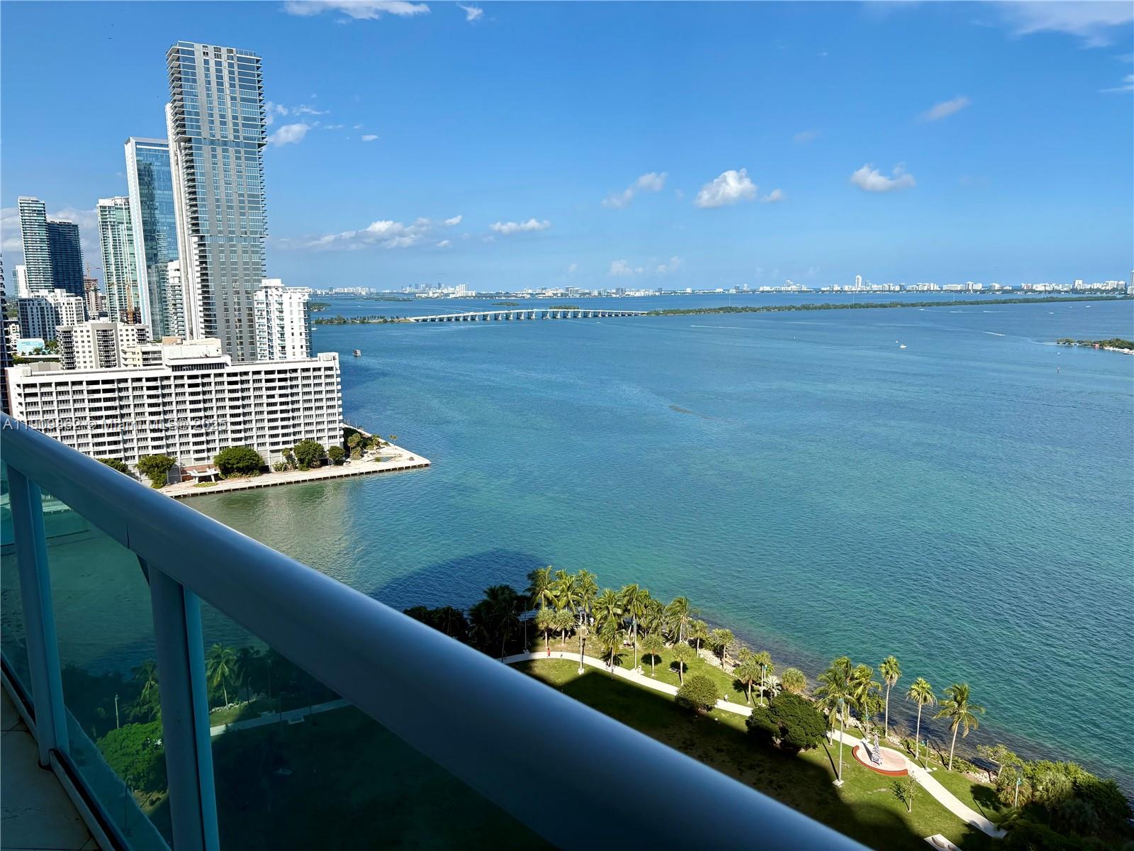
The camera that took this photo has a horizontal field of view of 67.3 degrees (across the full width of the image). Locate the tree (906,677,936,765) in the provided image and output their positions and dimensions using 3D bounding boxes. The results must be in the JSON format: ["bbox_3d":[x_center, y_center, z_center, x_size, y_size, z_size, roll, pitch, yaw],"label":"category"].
[{"bbox_3d":[51.710,43.388,125.093,4.520,12.430,4.520,-1,9,0],"label":"tree"}]

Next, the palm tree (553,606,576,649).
[{"bbox_3d":[-0.530,39.699,167.676,4.352,7.700,4.352,0,9,0],"label":"palm tree"}]

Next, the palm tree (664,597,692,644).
[{"bbox_3d":[21.911,38.480,166.847,6.050,9.100,6.050,-1,9,0],"label":"palm tree"}]

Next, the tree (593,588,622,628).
[{"bbox_3d":[8.044,37.058,166.743,5.710,10.580,5.710,0,9,3],"label":"tree"}]

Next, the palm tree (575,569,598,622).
[{"bbox_3d":[3.937,35.241,170.930,4.790,12.870,4.790,0,9,1],"label":"palm tree"}]

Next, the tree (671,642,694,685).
[{"bbox_3d":[20.314,42.147,149.620,4.150,7.540,4.150,-1,9,0],"label":"tree"}]

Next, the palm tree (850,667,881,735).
[{"bbox_3d":[46.092,42.891,131.971,5.050,11.270,5.050,-1,9,0],"label":"palm tree"}]

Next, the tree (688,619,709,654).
[{"bbox_3d":[24.793,40.472,160.976,4.120,7.030,4.120,-1,9,0],"label":"tree"}]

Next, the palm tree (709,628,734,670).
[{"bbox_3d":[28.665,41.248,156.456,4.141,7.800,4.141,0,9,0],"label":"palm tree"}]

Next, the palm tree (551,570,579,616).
[{"bbox_3d":[-0.089,35.994,175.888,6.180,11.490,6.180,-1,9,0],"label":"palm tree"}]

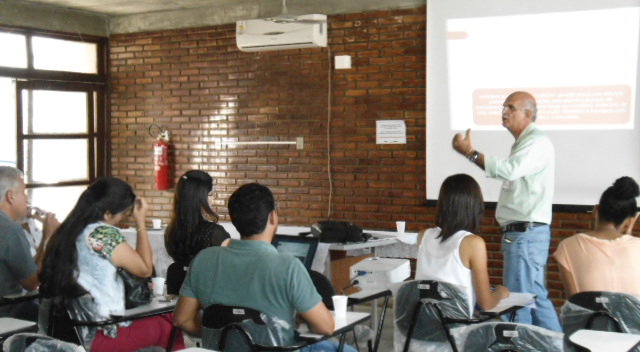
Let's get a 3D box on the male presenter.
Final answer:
[{"bbox_3d":[1.000,0.412,5.280,0.620,1.735,0.550,0,2,12],"label":"male presenter"}]

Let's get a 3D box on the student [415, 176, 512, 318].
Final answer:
[{"bbox_3d":[0.730,0.642,4.620,0.480,1.310,0.780,1,2,34],"label":"student"}]

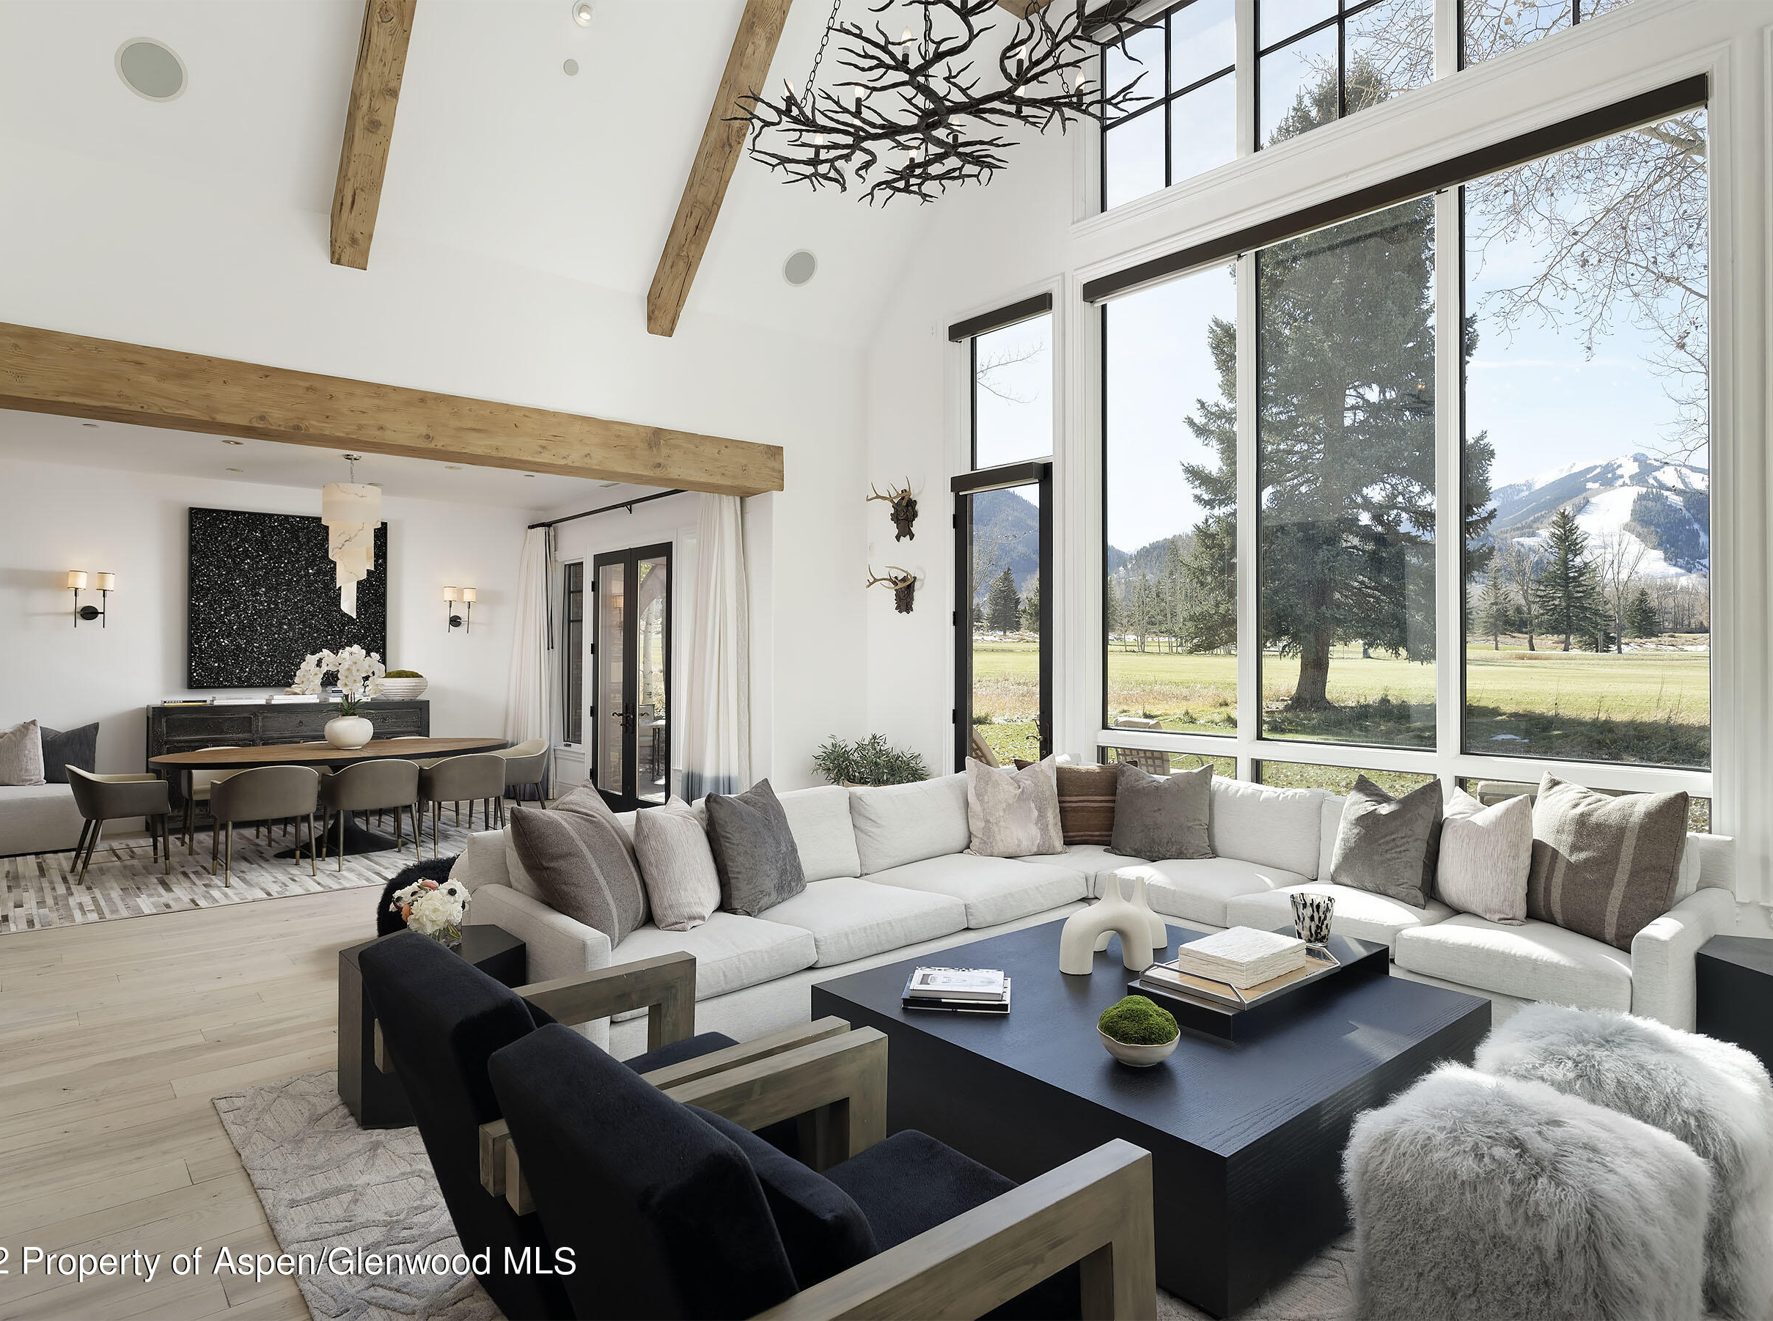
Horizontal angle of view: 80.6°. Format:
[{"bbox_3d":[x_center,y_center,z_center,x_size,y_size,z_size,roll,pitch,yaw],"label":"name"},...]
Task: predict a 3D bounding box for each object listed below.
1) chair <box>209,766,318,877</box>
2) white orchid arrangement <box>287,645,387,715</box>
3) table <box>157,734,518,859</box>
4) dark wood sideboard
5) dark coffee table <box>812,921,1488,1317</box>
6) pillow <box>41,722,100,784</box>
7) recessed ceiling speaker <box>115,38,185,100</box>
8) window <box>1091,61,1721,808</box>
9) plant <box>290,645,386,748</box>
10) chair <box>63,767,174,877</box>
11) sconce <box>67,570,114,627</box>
[{"bbox_3d":[-4.146,1.056,6.980,0.545,0.760,0.560,0,1,-41],"label":"chair"},{"bbox_3d":[-4.098,0.135,7.840,0.620,0.510,0.460,0,1,-41],"label":"white orchid arrangement"},{"bbox_3d":[-4.088,1.047,7.888,2.430,0.755,1.320,0,0,-41],"label":"table"},{"bbox_3d":[-5.219,0.901,9.257,2.140,1.045,0.410,0,0,-41],"label":"dark wood sideboard"},{"bbox_3d":[0.838,1.259,3.400,1.560,0.355,1.550,0,0,-41],"label":"dark coffee table"},{"bbox_3d":[-6.347,0.716,8.078,0.470,0.460,0.160,0,-15,-41],"label":"pillow"},{"bbox_3d":[-3.407,-2.740,4.839,0.272,0.272,0.060,0,40,-41],"label":"recessed ceiling speaker"},{"bbox_3d":[2.297,-0.882,5.320,0.150,2.920,3.040,0,1,-41],"label":"window"},{"bbox_3d":[-4.098,0.270,7.841,0.620,0.780,0.460,0,1,-41],"label":"plant"},{"bbox_3d":[-5.182,1.057,7.038,0.560,0.760,0.590,0,1,-41],"label":"chair"},{"bbox_3d":[-6.355,-0.490,8.348,0.275,0.440,0.160,0,1,-41],"label":"sconce"}]

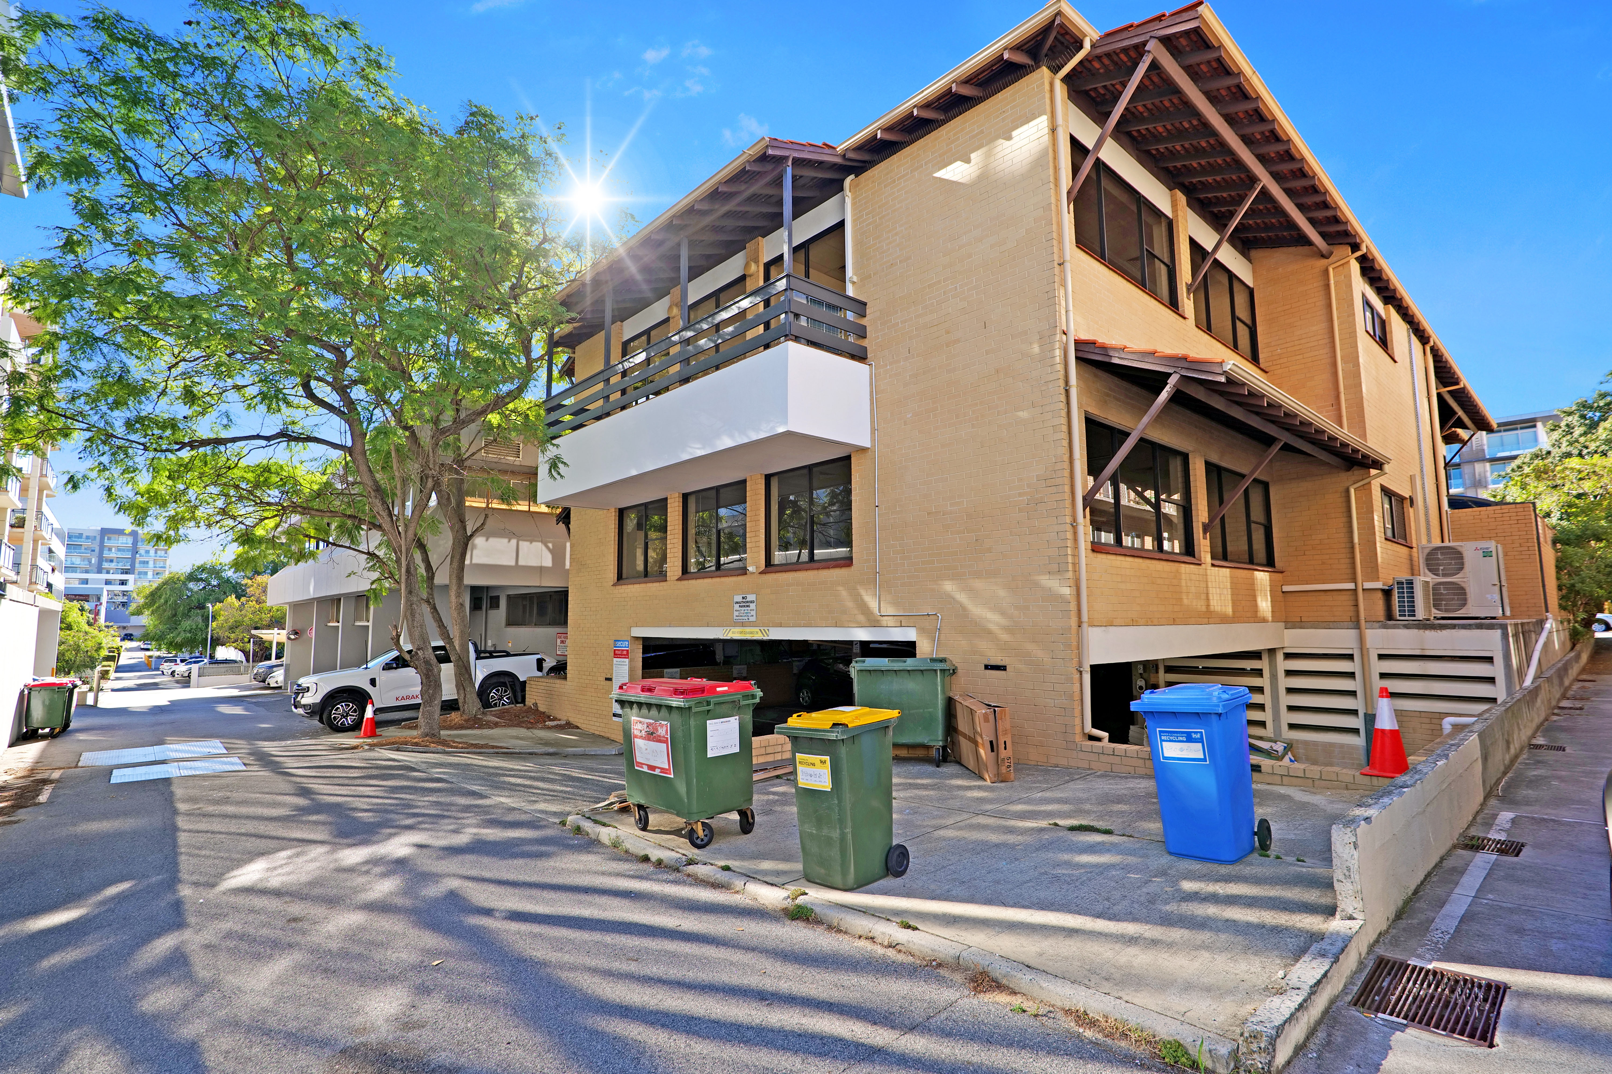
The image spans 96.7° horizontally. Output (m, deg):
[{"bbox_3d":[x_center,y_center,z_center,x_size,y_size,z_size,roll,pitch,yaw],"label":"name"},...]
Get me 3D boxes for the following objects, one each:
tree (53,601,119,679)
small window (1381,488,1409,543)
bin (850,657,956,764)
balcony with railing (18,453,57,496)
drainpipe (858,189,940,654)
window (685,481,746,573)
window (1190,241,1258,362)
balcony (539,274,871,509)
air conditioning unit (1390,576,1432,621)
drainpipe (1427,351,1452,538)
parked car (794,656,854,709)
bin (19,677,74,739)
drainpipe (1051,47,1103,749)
[{"bbox_3d":[-36.300,5.380,36.000,3.400,4.700,3.400,5,-9,-43],"label":"tree"},{"bbox_3d":[10.743,-0.329,13.096,2.400,0.940,0.100,5,-8,-41],"label":"small window"},{"bbox_3d":[1.160,2.040,8.550,1.240,1.200,0.750,-4,-7,27],"label":"bin"},{"bbox_3d":[-43.865,-3.469,40.870,1.150,1.250,6.300,5,-9,-43],"label":"balcony with railing"},{"bbox_3d":[1.149,-1.871,9.751,0.110,6.950,1.350,5,-9,-43],"label":"drainpipe"},{"bbox_3d":[-1.578,-0.112,12.597,0.100,1.520,1.840,5,-9,-43],"label":"window"},{"bbox_3d":[7.060,-3.900,12.100,2.950,1.460,0.120,5,-9,-43],"label":"window"},{"bbox_3d":[-2.190,-1.980,12.260,1.500,2.060,7.300,5,-9,-42],"label":"balcony"},{"bbox_3d":[9.860,0.994,11.614,0.900,0.640,0.300,5,-8,-41],"label":"air conditioning unit"},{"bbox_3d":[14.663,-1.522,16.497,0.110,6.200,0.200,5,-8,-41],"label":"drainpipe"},{"bbox_3d":[1.400,3.780,18.600,1.720,1.480,4.000,5,-9,-43],"label":"parked car"},{"bbox_3d":[-16.939,3.821,16.021,0.780,1.190,1.250,5,-9,-43],"label":"bin"},{"bbox_3d":[3.119,-1.765,7.894,0.120,7.850,0.480,5,-8,-41],"label":"drainpipe"}]

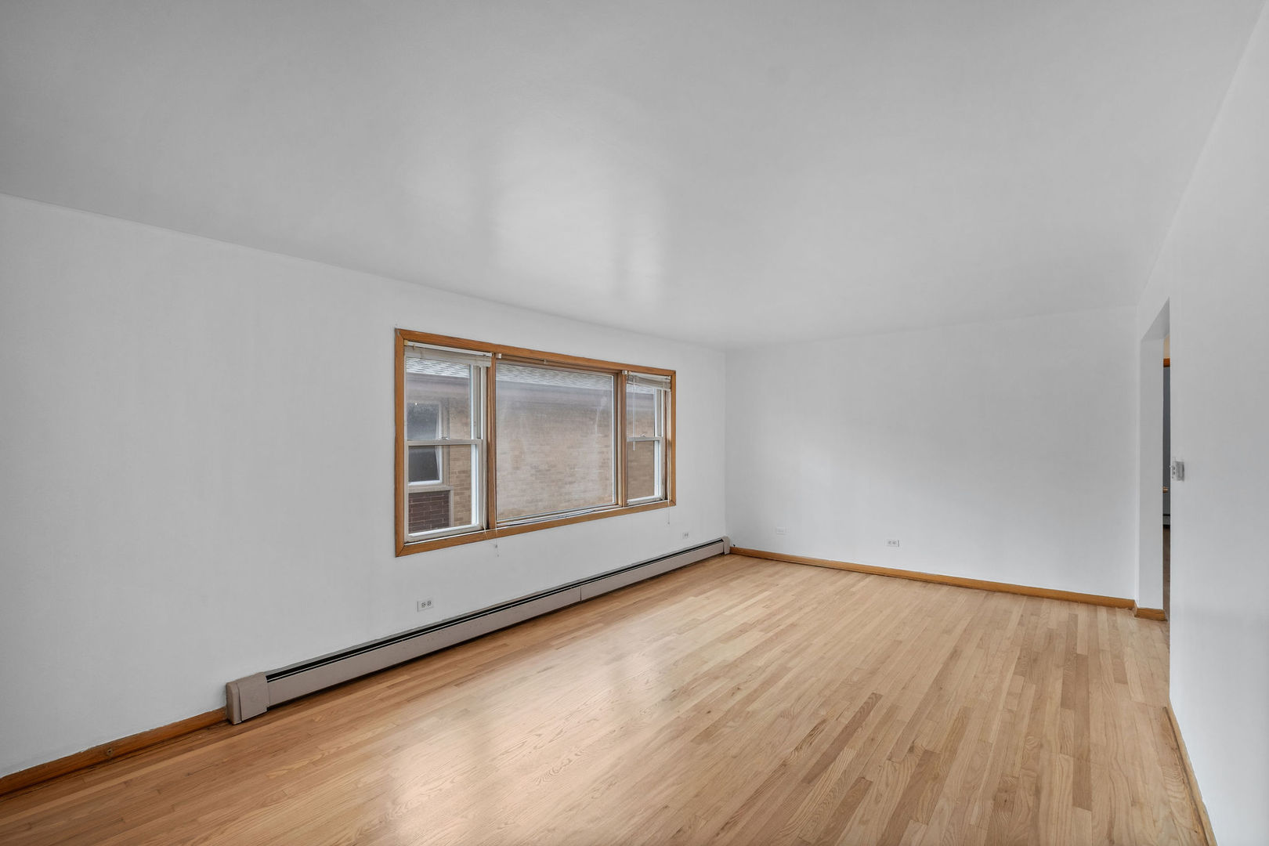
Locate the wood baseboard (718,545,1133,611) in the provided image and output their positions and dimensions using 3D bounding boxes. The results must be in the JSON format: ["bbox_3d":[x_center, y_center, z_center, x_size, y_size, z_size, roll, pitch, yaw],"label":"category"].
[{"bbox_3d":[2.590,1.502,5.334,3.589,0.072,0.016,-2,-2,37],"label":"wood baseboard"}]

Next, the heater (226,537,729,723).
[{"bbox_3d":[-0.473,1.461,4.586,0.085,0.190,4.925,-2,-2,40],"label":"heater"}]

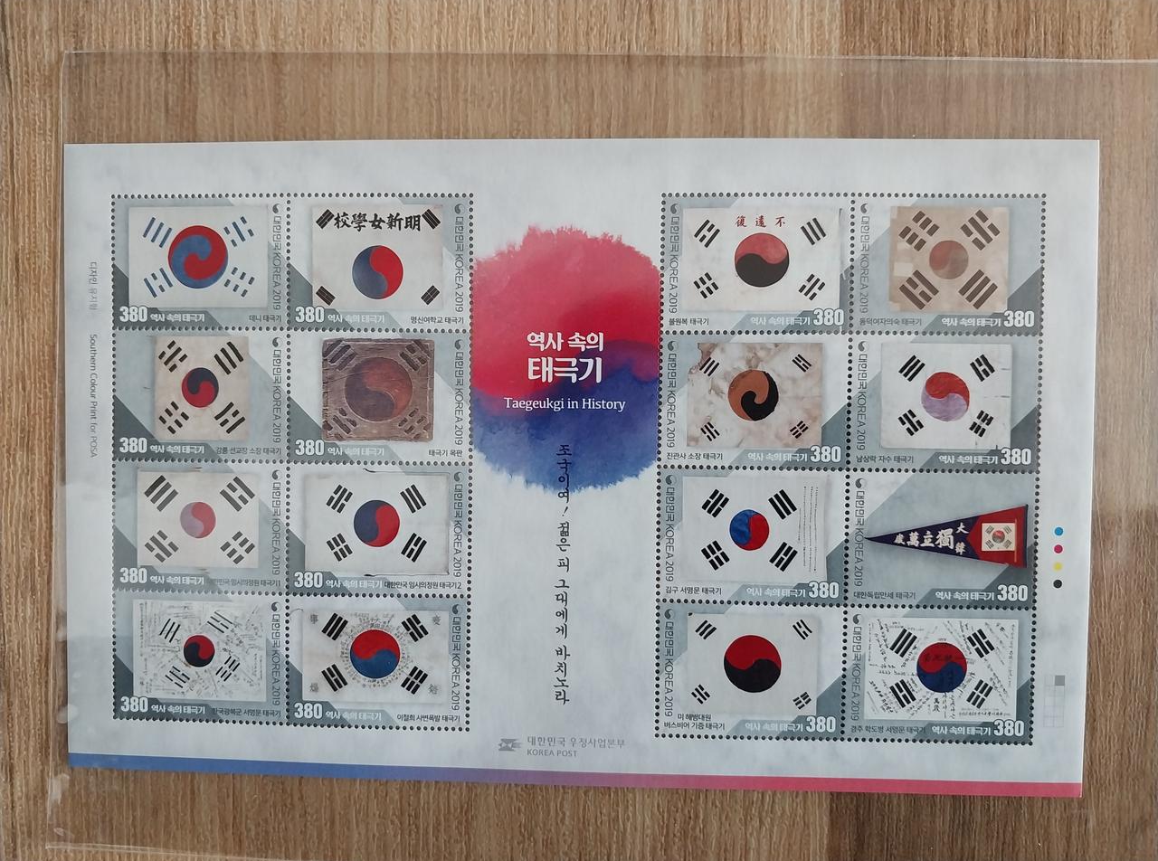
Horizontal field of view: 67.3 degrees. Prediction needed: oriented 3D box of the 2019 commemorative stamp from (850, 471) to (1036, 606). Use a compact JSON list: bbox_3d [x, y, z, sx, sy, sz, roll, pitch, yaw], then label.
[{"bbox_3d":[0.077,0.023,0.186,0.040,0.001,0.029,1,91,3],"label":"2019 commemorative stamp"}]

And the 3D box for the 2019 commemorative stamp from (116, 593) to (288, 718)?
[{"bbox_3d":[-0.084,0.051,0.194,0.040,0.001,0.029,1,91,3],"label":"2019 commemorative stamp"}]

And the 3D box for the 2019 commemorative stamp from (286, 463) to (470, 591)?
[{"bbox_3d":[-0.043,0.021,0.185,0.038,0.001,0.028,1,91,3],"label":"2019 commemorative stamp"}]

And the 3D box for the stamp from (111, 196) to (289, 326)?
[{"bbox_3d":[-0.080,-0.036,0.185,0.038,0.001,0.028,1,91,3],"label":"stamp"}]

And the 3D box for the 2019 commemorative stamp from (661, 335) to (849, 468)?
[{"bbox_3d":[0.038,-0.006,0.187,0.040,0.001,0.029,1,91,3],"label":"2019 commemorative stamp"}]

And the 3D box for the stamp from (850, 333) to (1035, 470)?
[{"bbox_3d":[0.078,-0.006,0.185,0.040,0.001,0.029,1,91,3],"label":"stamp"}]

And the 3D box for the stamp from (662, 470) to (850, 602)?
[{"bbox_3d":[0.037,0.023,0.188,0.040,0.001,0.029,1,91,3],"label":"stamp"}]

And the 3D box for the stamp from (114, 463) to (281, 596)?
[{"bbox_3d":[-0.084,0.021,0.193,0.040,0.001,0.029,1,91,3],"label":"stamp"}]

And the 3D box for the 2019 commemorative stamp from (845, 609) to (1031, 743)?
[{"bbox_3d":[0.074,0.050,0.180,0.038,0.001,0.028,1,91,3],"label":"2019 commemorative stamp"}]

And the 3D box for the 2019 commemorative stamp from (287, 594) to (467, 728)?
[{"bbox_3d":[-0.043,0.049,0.185,0.038,0.001,0.028,1,91,3],"label":"2019 commemorative stamp"}]

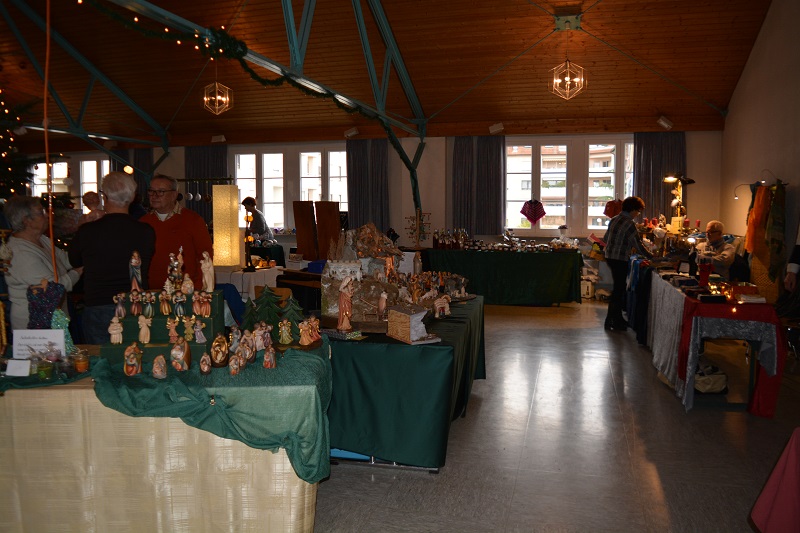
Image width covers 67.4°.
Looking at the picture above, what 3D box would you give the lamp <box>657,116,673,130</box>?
[{"bbox_3d":[4.586,-2.479,10.400,0.240,0.170,0.160,1,5,14],"label":"lamp"}]

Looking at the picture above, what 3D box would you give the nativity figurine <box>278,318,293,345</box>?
[{"bbox_3d":[-0.615,0.350,3.223,0.062,0.119,0.045,-1,6,-6],"label":"nativity figurine"}]

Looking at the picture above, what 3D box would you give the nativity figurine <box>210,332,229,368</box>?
[{"bbox_3d":[-0.837,0.388,2.780,0.079,0.160,0.070,-1,5,-9],"label":"nativity figurine"}]

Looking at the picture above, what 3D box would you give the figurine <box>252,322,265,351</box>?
[{"bbox_3d":[-0.712,0.354,3.030,0.061,0.136,0.060,-1,5,-6],"label":"figurine"}]

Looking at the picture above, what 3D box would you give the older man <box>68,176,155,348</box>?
[{"bbox_3d":[-1.678,0.289,3.578,0.500,1.683,0.340,-2,6,-17],"label":"older man"}]

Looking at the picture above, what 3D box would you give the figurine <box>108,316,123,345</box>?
[{"bbox_3d":[-1.375,0.311,2.900,0.070,0.128,0.060,-1,5,-11],"label":"figurine"}]

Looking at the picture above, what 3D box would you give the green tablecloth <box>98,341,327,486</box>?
[{"bbox_3d":[-0.826,0.644,2.874,1.060,0.419,0.800,0,7,0],"label":"green tablecloth"}]

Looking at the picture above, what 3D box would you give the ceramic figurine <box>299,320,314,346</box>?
[{"bbox_3d":[-0.486,0.347,3.120,0.075,0.127,0.065,-1,5,-6],"label":"ceramic figurine"}]

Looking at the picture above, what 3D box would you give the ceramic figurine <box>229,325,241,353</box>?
[{"bbox_3d":[-0.859,0.372,3.106,0.053,0.124,0.045,0,6,6],"label":"ceramic figurine"}]

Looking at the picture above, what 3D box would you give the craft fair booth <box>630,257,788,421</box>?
[{"bbox_3d":[2.631,0.468,5.490,0.720,0.830,2.800,1,7,15],"label":"craft fair booth"}]

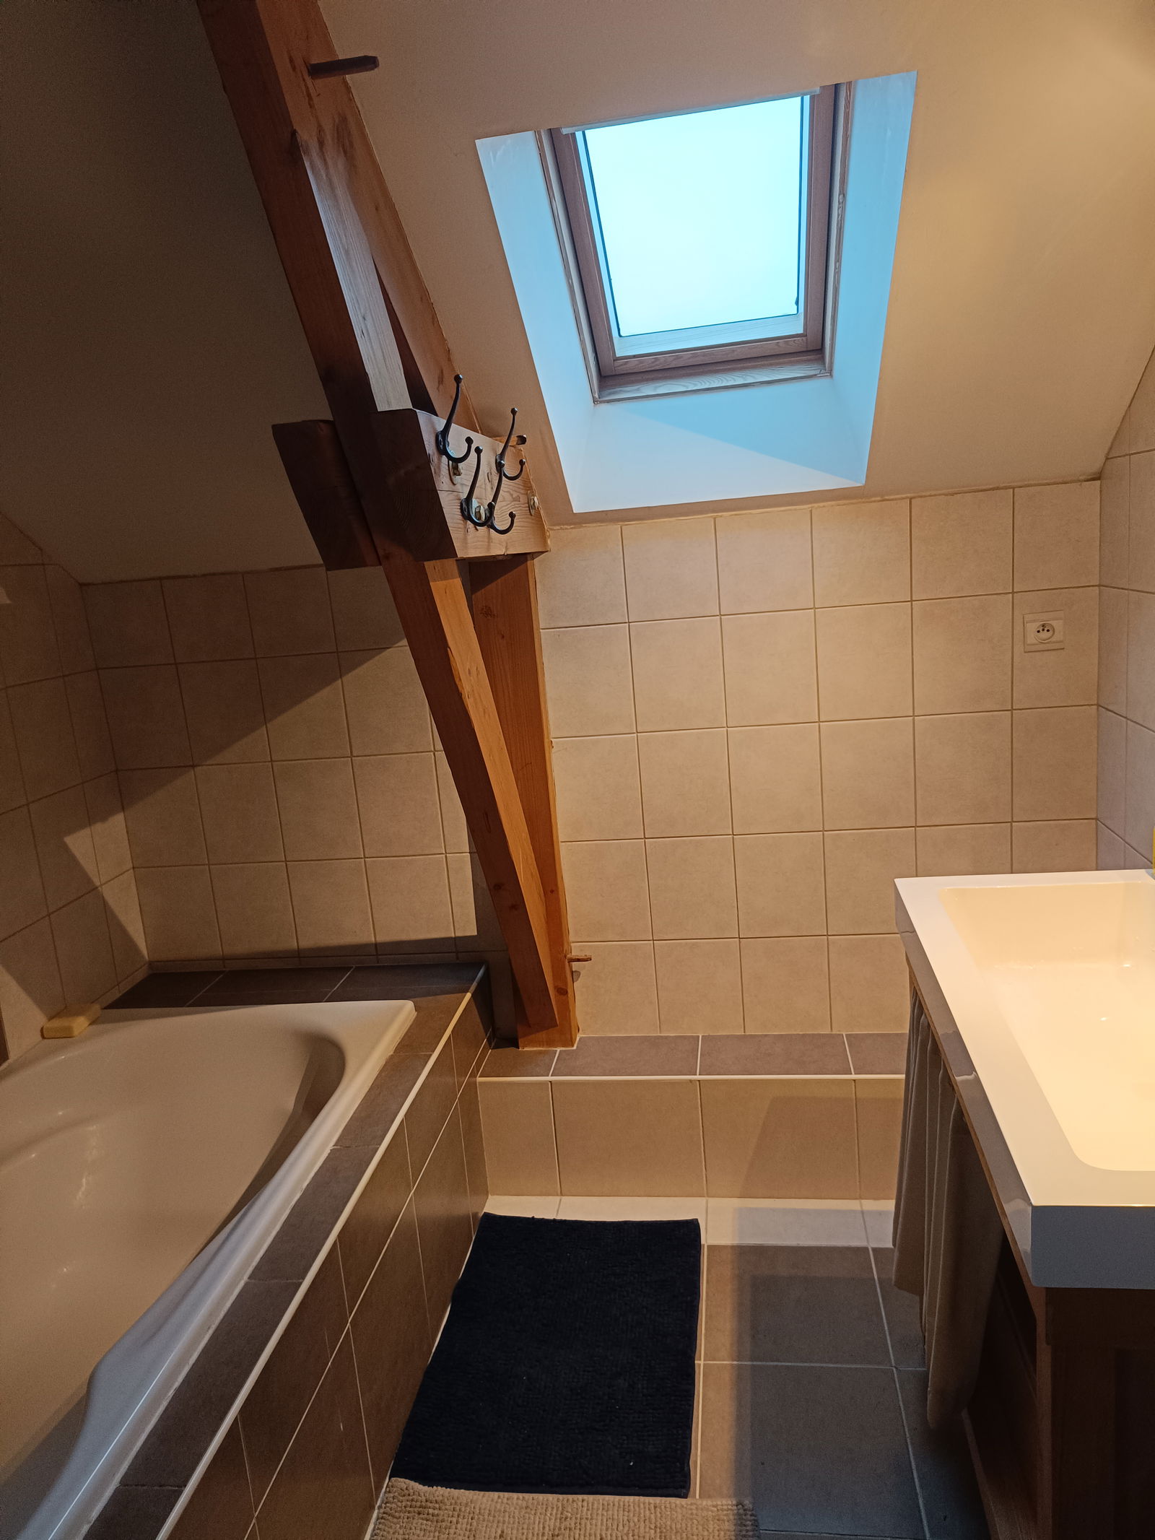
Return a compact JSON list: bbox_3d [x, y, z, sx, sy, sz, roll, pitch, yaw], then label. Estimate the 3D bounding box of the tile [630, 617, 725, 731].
[{"bbox_3d":[0.224,-0.211,2.376,0.199,0.246,0.010,-3,12,9],"label":"tile"}]

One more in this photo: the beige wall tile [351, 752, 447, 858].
[{"bbox_3d":[-0.423,0.084,2.558,0.200,0.248,0.010,-3,12,9],"label":"beige wall tile"}]

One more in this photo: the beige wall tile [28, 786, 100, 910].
[{"bbox_3d":[-1.167,0.175,2.429,0.010,0.248,0.200,-3,12,9],"label":"beige wall tile"}]

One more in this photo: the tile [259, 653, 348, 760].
[{"bbox_3d":[-0.645,-0.149,2.534,0.200,0.247,0.010,-3,11,9],"label":"tile"}]

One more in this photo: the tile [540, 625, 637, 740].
[{"bbox_3d":[0.026,-0.201,2.421,0.200,0.247,0.010,-3,11,9],"label":"tile"}]

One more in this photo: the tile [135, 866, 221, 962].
[{"bbox_3d":[-0.998,0.360,2.686,0.194,0.246,0.010,-3,12,9],"label":"tile"}]

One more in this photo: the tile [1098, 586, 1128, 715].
[{"bbox_3d":[1.089,-0.240,2.159,0.010,0.247,0.174,-3,11,9],"label":"tile"}]

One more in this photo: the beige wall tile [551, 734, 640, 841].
[{"bbox_3d":[0.048,0.043,2.479,0.200,0.248,0.010,-3,12,9],"label":"beige wall tile"}]

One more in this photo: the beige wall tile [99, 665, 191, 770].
[{"bbox_3d":[-1.046,-0.127,2.597,0.201,0.247,0.010,-3,11,9],"label":"beige wall tile"}]

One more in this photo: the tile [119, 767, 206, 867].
[{"bbox_3d":[-1.025,0.118,2.648,0.202,0.247,0.010,-3,11,9],"label":"tile"}]

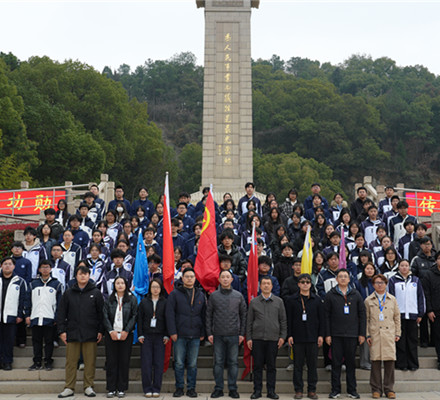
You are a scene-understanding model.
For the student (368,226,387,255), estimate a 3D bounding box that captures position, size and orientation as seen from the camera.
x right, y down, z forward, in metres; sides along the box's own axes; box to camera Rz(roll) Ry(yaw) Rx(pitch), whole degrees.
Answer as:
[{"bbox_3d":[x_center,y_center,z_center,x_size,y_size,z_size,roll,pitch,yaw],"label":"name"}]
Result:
[{"bbox_3d":[3.013,1.314,10.411,0.490,1.660,0.300,-1,-8,8],"label":"student"}]

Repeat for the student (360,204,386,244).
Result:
[{"bbox_3d":[3.059,0.987,11.171,0.510,1.760,0.300,-1,-8,5],"label":"student"}]

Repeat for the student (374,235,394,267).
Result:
[{"bbox_3d":[2.985,1.446,9.986,0.450,1.615,0.280,-1,-8,4],"label":"student"}]

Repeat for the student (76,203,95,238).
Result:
[{"bbox_3d":[-2.690,0.941,11.289,0.490,1.741,0.300,1,-9,-4],"label":"student"}]

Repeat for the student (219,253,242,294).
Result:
[{"bbox_3d":[0.113,1.783,9.043,0.530,1.750,0.310,0,-10,1],"label":"student"}]

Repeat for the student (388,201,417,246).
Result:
[{"bbox_3d":[3.670,0.909,11.238,0.540,1.782,0.310,-1,-8,4],"label":"student"}]

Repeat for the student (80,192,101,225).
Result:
[{"bbox_3d":[-2.832,0.696,12.337,0.530,1.740,0.320,1,-8,-6],"label":"student"}]

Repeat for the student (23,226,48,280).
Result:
[{"bbox_3d":[-3.422,1.361,10.274,0.530,1.750,0.320,1,-8,-9],"label":"student"}]

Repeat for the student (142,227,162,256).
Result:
[{"bbox_3d":[-1.241,1.361,9.998,0.480,1.746,0.290,0,-8,-2],"label":"student"}]

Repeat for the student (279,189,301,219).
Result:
[{"bbox_3d":[1.624,0.594,12.488,0.500,1.680,0.310,0,-8,3],"label":"student"}]

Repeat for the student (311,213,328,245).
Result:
[{"bbox_3d":[1.944,1.089,11.013,0.460,1.636,0.290,-1,-9,4],"label":"student"}]

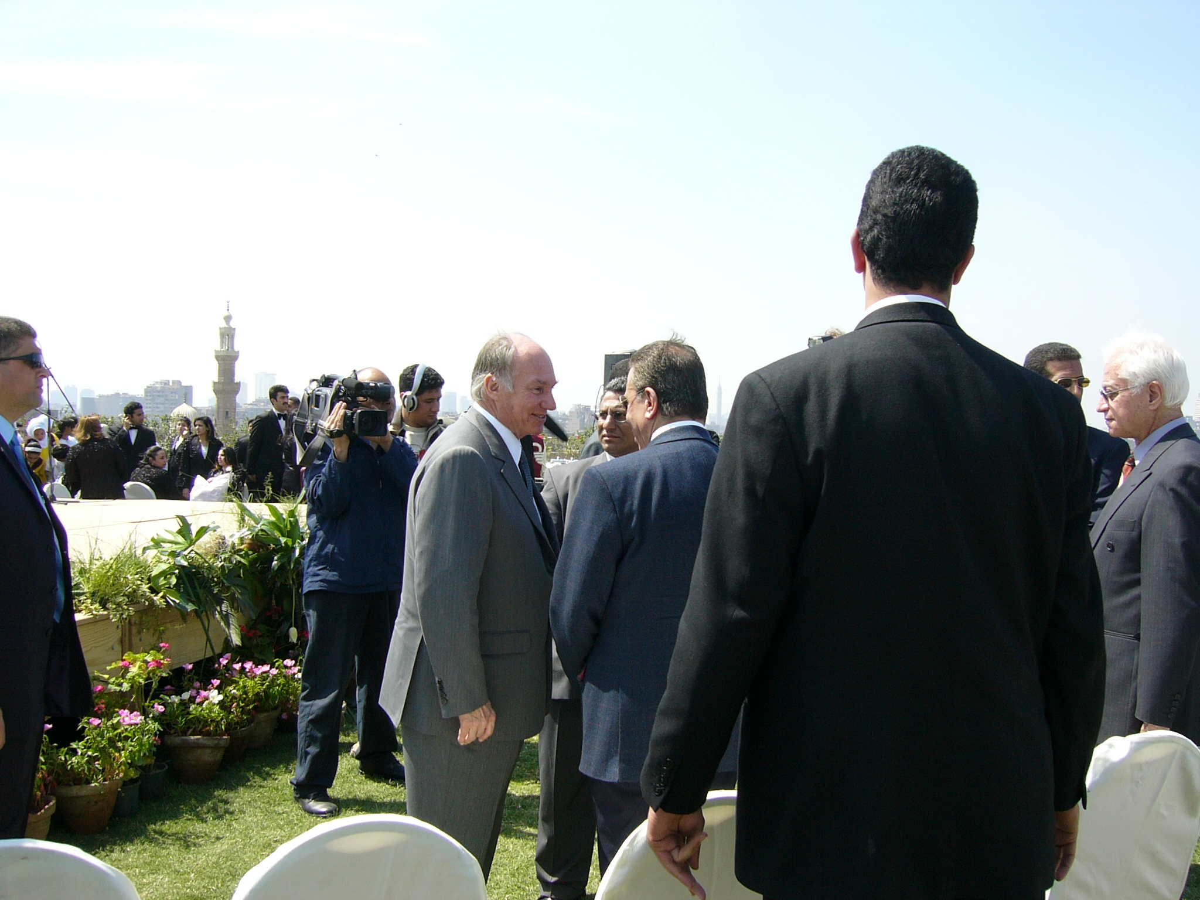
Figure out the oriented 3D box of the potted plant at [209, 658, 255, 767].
[{"bbox_3d":[-1.652,1.156,5.420,0.290,0.430,0.290,0,2,-18],"label":"potted plant"}]

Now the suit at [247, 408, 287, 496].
[{"bbox_3d":[-3.140,0.340,11.400,0.320,1.420,0.480,1,1,31],"label":"suit"}]

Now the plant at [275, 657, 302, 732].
[{"bbox_3d":[-1.490,1.180,5.900,0.290,0.350,0.290,1,1,0],"label":"plant"}]

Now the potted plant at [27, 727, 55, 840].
[{"bbox_3d":[-2.099,1.207,4.400,0.280,0.370,0.280,0,2,-18],"label":"potted plant"}]

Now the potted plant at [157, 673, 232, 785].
[{"bbox_3d":[-1.690,1.150,5.060,0.300,0.430,0.300,1,1,0],"label":"potted plant"}]

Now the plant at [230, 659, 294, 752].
[{"bbox_3d":[-1.579,1.179,5.620,0.300,0.375,0.300,0,2,-18],"label":"plant"}]

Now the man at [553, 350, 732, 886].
[{"bbox_3d":[0.150,0.600,2.620,0.540,1.680,0.360,0,1,-23],"label":"man"}]

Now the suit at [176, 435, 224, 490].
[{"bbox_3d":[-4.218,0.190,12.800,0.500,0.700,0.290,1,2,7],"label":"suit"}]

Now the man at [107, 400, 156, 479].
[{"bbox_3d":[-4.700,0.370,12.300,0.550,1.730,0.360,0,1,-14],"label":"man"}]

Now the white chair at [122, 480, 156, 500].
[{"bbox_3d":[-4.520,0.760,12.000,0.430,0.930,0.500,1,1,6],"label":"white chair"}]

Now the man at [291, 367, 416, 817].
[{"bbox_3d":[-0.970,0.530,4.820,0.540,1.700,0.470,0,2,-37],"label":"man"}]

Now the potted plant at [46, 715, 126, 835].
[{"bbox_3d":[-1.920,1.209,4.530,0.285,0.365,0.285,0,2,-18],"label":"potted plant"}]

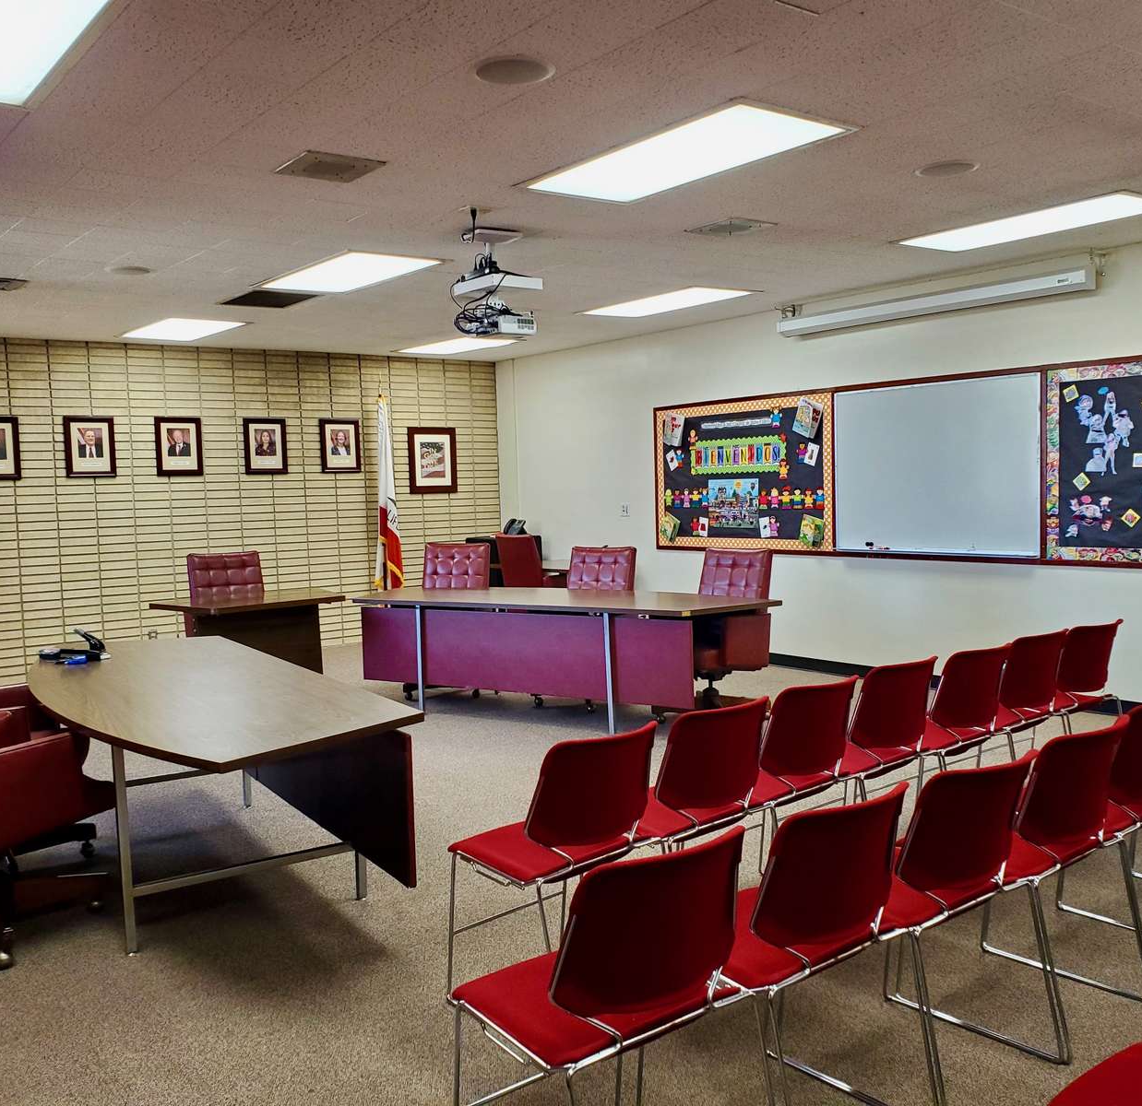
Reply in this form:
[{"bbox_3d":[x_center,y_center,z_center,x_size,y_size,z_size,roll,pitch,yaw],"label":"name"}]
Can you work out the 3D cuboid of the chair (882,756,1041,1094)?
[{"bbox_3d":[0.875,0.896,2.820,0.500,0.780,0.530,-5,5,-37],"label":"chair"}]

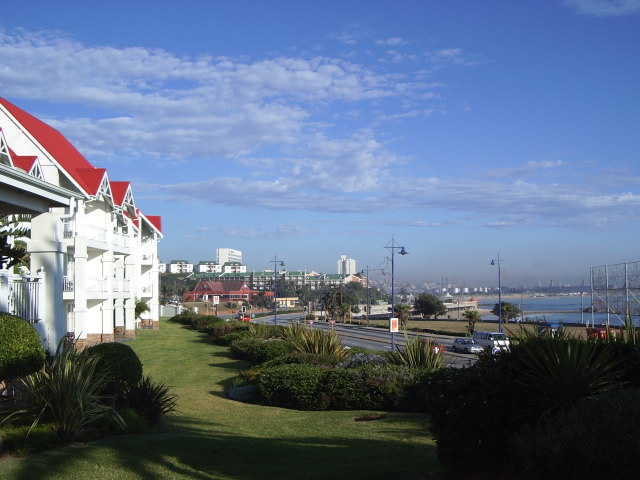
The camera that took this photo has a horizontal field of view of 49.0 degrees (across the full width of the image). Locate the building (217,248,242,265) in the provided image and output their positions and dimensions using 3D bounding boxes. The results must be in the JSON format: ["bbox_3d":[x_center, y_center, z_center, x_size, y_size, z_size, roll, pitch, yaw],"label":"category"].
[{"bbox_3d":[-87.800,21.267,681.268,14.000,26.000,38.000,-1,-4,9],"label":"building"}]

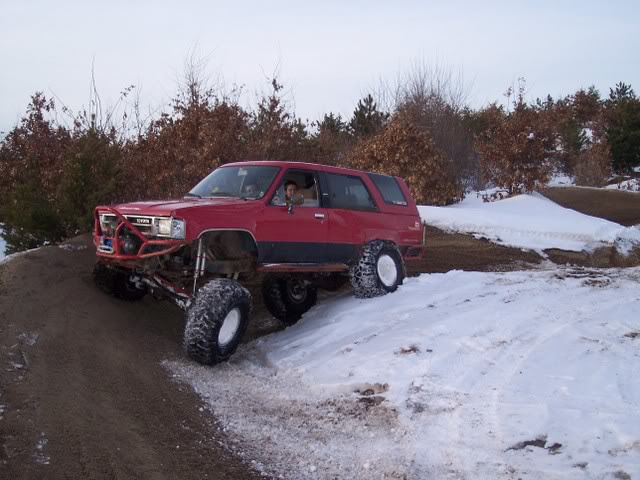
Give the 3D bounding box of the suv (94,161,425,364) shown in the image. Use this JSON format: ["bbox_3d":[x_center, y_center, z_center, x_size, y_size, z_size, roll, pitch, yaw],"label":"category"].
[{"bbox_3d":[-0.610,0.140,9.020,1.900,2.240,4.500,6,3,43],"label":"suv"}]

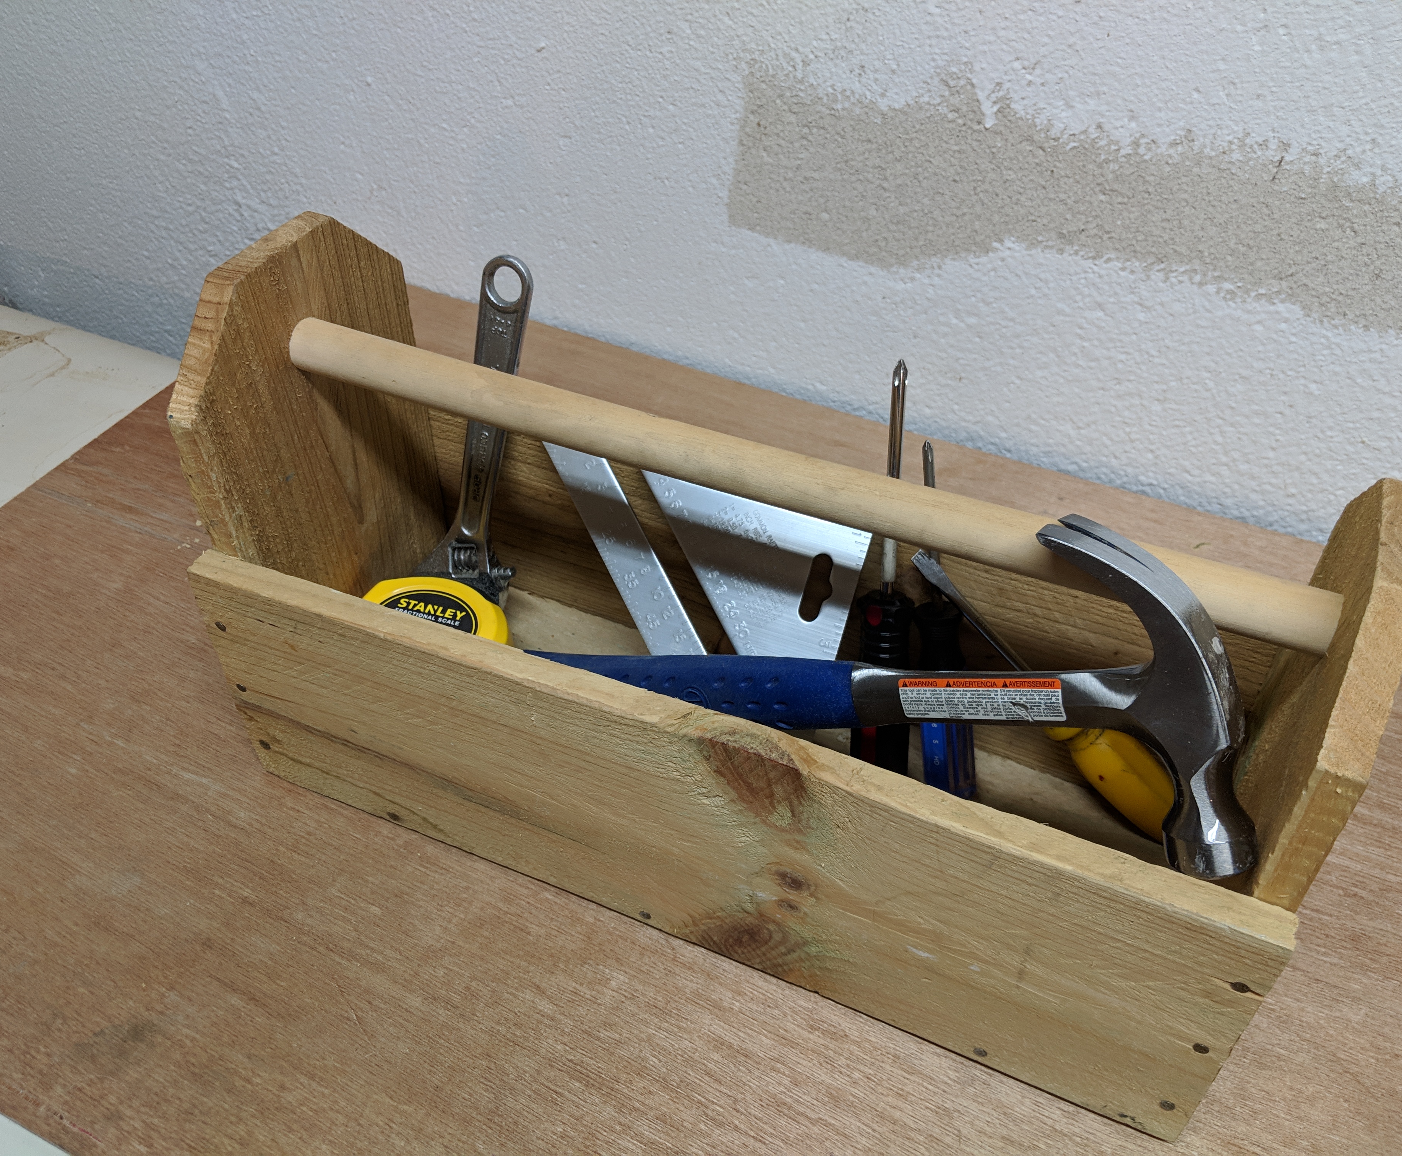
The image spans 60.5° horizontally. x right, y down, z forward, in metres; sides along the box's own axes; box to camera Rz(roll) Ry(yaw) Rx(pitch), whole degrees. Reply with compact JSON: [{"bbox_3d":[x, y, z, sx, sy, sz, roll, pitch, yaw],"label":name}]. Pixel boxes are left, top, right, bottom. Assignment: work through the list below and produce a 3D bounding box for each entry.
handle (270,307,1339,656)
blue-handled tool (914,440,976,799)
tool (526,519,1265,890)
[{"bbox_3d":[0.018,-0.042,0.454,0.421,0.021,0.021,17,45,18],"label":"handle"},{"bbox_3d":[0.108,0.021,0.542,0.026,0.173,0.026,4,26,28],"label":"blue-handled tool"},{"bbox_3d":[0.037,0.044,0.484,0.343,0.123,0.031,-3,10,40],"label":"tool"}]

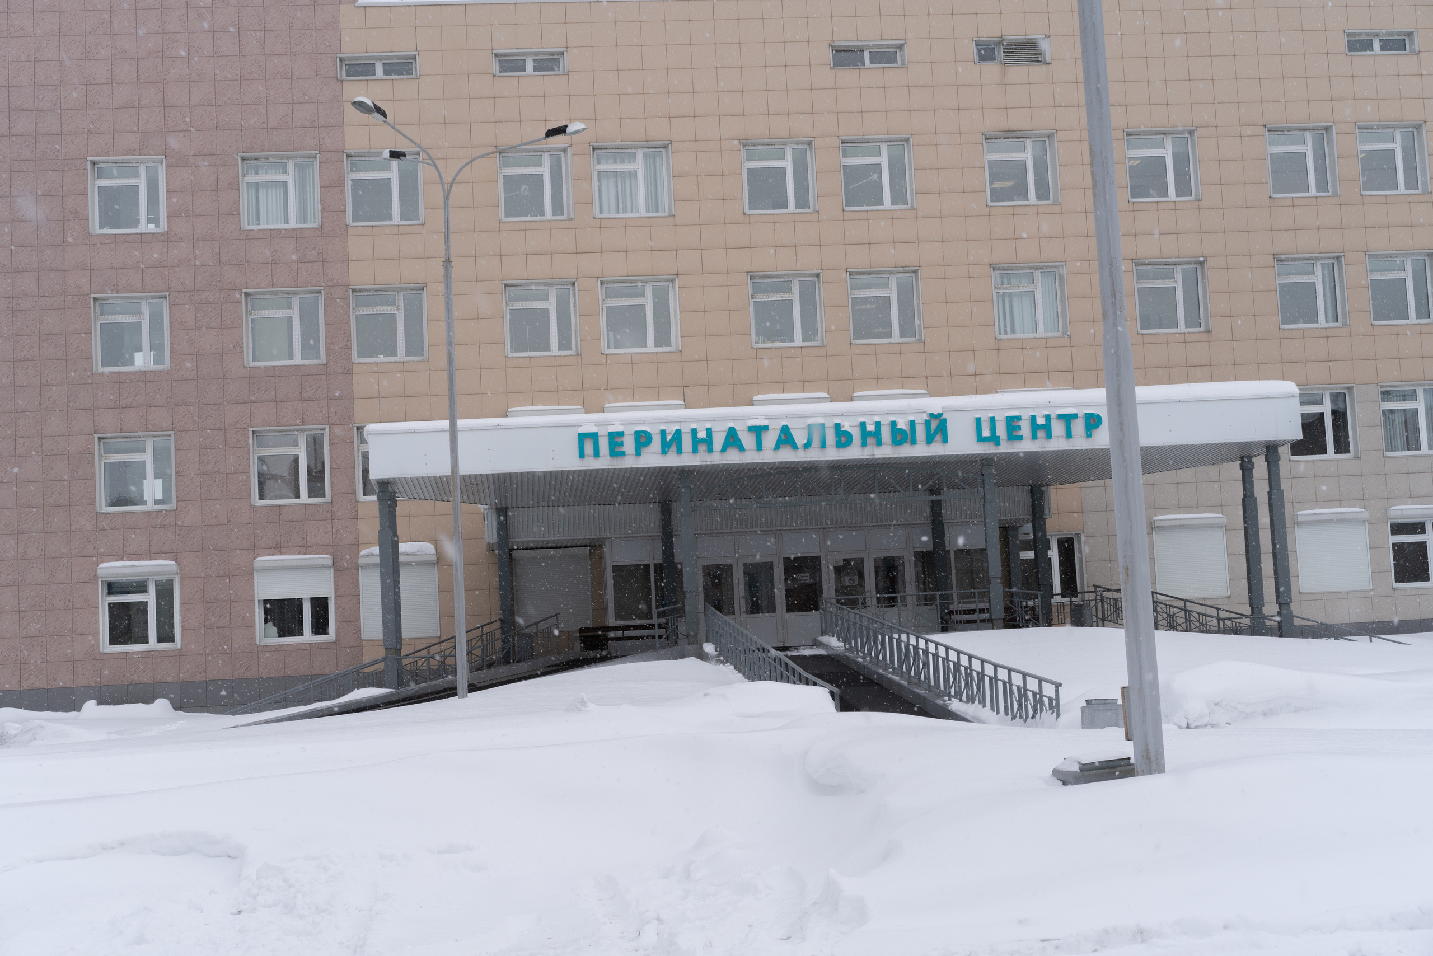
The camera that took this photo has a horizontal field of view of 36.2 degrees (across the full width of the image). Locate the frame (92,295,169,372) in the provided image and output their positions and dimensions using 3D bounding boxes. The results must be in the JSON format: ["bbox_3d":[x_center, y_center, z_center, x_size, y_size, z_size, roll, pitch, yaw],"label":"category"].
[{"bbox_3d":[-13.926,-3.444,52.184,1.768,1.827,0.200,-2,-5,-6],"label":"frame"}]

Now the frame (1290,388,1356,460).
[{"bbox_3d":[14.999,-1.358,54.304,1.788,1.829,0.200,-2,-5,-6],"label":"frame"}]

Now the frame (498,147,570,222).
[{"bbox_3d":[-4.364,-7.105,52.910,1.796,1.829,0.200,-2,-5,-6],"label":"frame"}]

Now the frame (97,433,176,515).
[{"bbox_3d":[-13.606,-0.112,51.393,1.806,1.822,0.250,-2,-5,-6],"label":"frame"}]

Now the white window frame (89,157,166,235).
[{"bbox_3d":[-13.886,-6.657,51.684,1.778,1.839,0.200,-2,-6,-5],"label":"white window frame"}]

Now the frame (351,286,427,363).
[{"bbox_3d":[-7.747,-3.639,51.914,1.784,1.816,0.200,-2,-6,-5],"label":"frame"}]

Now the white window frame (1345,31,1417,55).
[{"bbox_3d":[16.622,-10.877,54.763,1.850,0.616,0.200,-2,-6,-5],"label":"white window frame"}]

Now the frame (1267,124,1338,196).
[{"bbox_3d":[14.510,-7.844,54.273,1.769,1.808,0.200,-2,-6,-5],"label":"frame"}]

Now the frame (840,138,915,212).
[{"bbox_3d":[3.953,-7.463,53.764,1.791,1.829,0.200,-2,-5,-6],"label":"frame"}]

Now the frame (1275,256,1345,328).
[{"bbox_3d":[14.971,-4.682,55.092,1.780,1.827,0.200,-2,-5,-6],"label":"frame"}]

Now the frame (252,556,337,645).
[{"bbox_3d":[-9.817,2.862,51.007,1.800,1.991,0.250,-2,-6,-5],"label":"frame"}]

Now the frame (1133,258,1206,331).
[{"bbox_3d":[11.376,-4.528,54.730,1.851,1.827,0.200,-2,-5,-6],"label":"frame"}]

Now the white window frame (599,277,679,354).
[{"bbox_3d":[-1.873,-3.961,53.397,1.918,1.827,0.200,-2,-5,-6],"label":"white window frame"}]

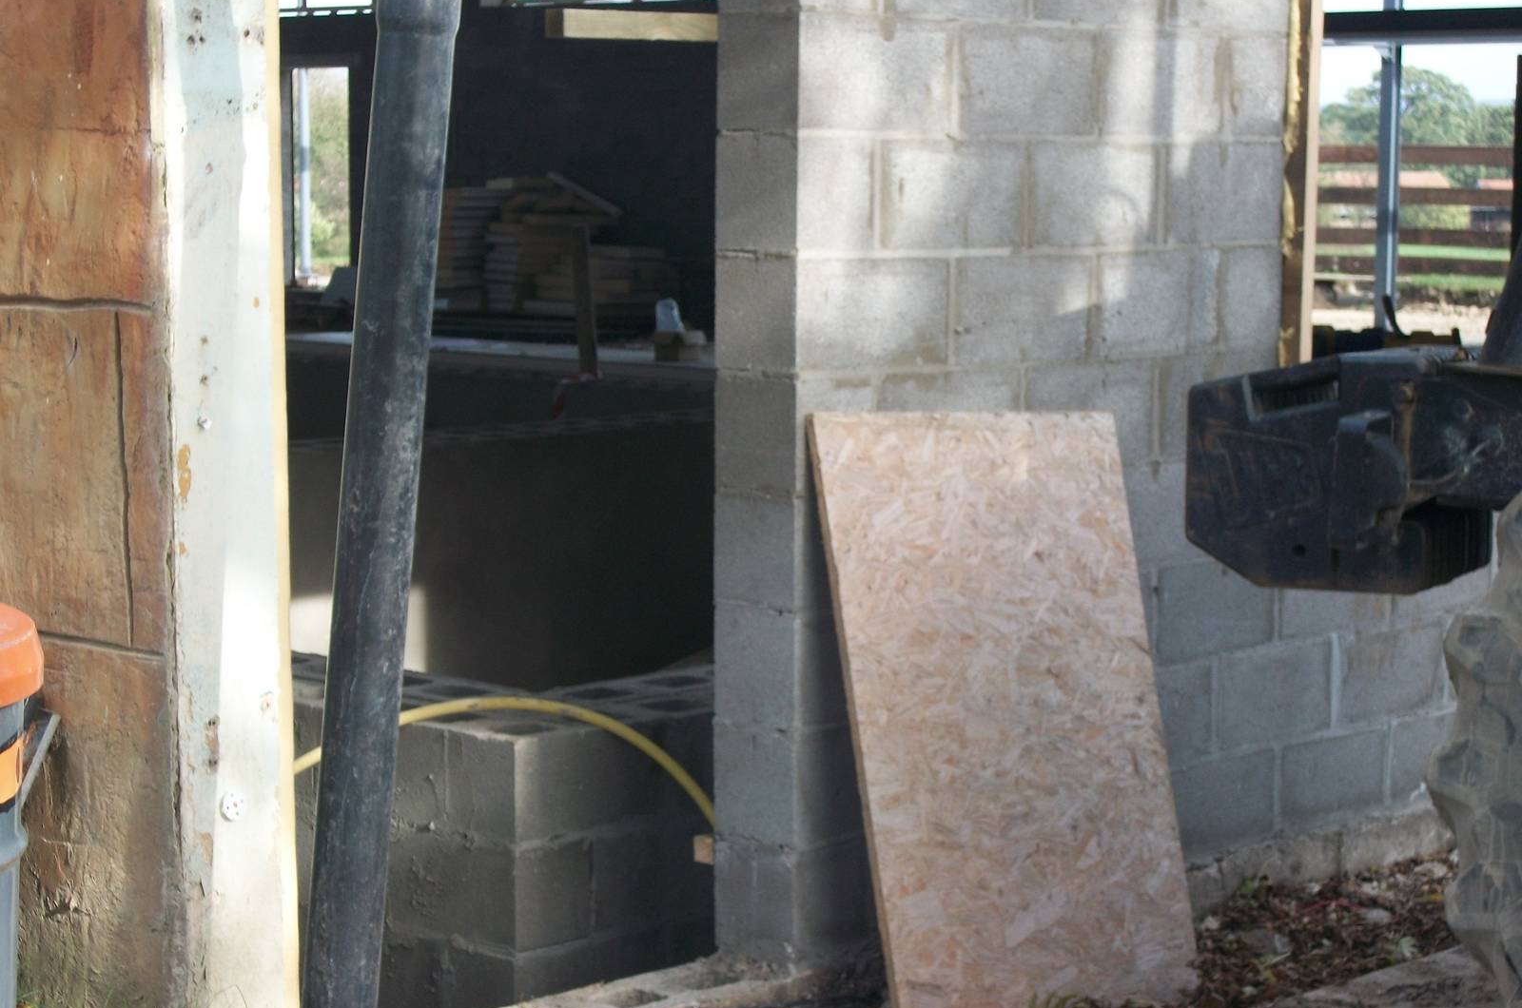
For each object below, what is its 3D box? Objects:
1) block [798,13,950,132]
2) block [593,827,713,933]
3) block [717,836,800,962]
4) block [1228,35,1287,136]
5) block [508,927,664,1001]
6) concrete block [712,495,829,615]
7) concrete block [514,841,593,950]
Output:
[{"bbox_3d":[0.146,-0.828,6.549,0.215,0.215,0.440,6,8,44],"label":"block"},{"bbox_3d":[-0.271,0.770,7.302,0.215,0.215,0.440,6,9,43],"label":"block"},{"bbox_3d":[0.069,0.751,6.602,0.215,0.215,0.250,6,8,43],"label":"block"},{"bbox_3d":[1.003,-0.916,7.436,0.215,0.215,0.213,6,8,44],"label":"block"},{"bbox_3d":[-0.427,1.007,7.098,0.215,0.215,0.440,6,8,43],"label":"block"},{"bbox_3d":[0.140,0.073,6.599,0.215,0.215,0.440,6,8,43],"label":"concrete block"},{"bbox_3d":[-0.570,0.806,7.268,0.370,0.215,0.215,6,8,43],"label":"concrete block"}]

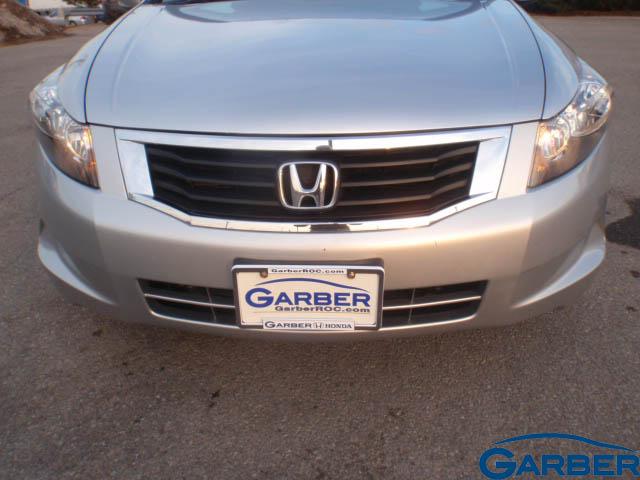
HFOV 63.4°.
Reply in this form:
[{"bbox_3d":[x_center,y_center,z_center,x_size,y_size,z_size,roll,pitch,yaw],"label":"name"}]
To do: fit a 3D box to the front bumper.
[{"bbox_3d":[-0.010,-0.078,1.316,1.780,0.470,0.560,1,25,3],"label":"front bumper"}]

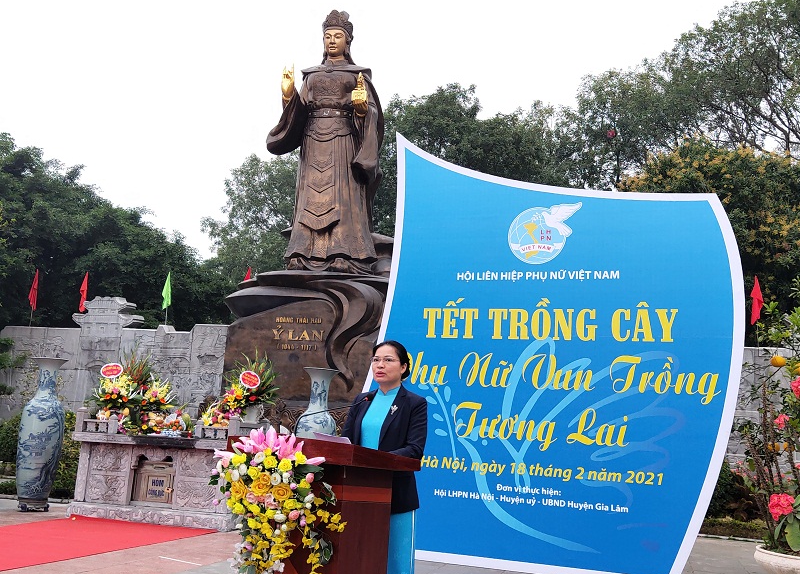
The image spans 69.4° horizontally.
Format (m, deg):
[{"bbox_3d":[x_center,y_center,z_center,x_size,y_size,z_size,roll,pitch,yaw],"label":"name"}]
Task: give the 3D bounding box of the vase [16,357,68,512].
[{"bbox_3d":[-3.563,1.442,5.770,0.450,1.450,0.450,0,-8,15],"label":"vase"}]

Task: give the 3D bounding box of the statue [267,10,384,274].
[{"bbox_3d":[-0.961,-2.175,8.368,1.620,3.980,1.200,0,-8,15],"label":"statue"}]

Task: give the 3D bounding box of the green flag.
[{"bbox_3d":[-3.475,0.052,8.600,0.180,0.550,0.100,0,-8,15],"label":"green flag"}]

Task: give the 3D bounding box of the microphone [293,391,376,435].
[{"bbox_3d":[-0.323,0.624,2.850,0.420,0.250,0.060,6,-9,-25],"label":"microphone"}]

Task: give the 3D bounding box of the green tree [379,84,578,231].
[{"bbox_3d":[2.140,-1.137,16.341,6.000,9.800,5.500,0,-8,15],"label":"green tree"}]

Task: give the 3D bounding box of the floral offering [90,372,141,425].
[{"bbox_3d":[-2.866,1.129,5.800,0.500,0.520,0.420,0,-8,15],"label":"floral offering"}]

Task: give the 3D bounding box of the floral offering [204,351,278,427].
[{"bbox_3d":[-1.546,0.984,5.600,0.680,0.700,0.500,0,-8,15],"label":"floral offering"}]

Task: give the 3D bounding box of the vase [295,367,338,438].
[{"bbox_3d":[-0.788,1.517,5.553,0.420,1.430,0.420,0,-8,15],"label":"vase"}]

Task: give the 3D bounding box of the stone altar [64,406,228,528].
[{"bbox_3d":[-2.216,1.726,5.771,1.800,0.980,0.800,0,-8,15],"label":"stone altar"}]

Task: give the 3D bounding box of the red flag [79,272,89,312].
[{"bbox_3d":[-4.875,0.069,8.900,0.170,0.570,0.100,0,-8,15],"label":"red flag"}]

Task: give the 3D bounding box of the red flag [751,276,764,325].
[{"bbox_3d":[4.084,0.154,6.600,0.160,0.560,0.100,0,-8,15],"label":"red flag"}]

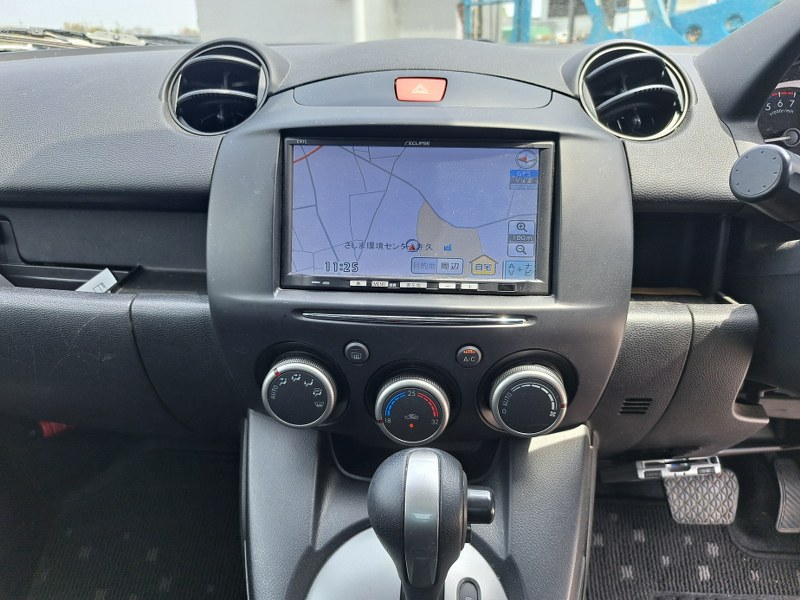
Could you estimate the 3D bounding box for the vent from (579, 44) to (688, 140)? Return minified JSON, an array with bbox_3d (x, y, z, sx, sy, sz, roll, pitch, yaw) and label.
[{"bbox_3d":[0.154,-0.135,0.372,0.073,0.073,0.030,-1,-17,-2],"label":"vent"}]

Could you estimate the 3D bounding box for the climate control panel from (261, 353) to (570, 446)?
[{"bbox_3d":[0.010,0.060,0.342,0.184,0.055,0.030,2,16,3],"label":"climate control panel"}]

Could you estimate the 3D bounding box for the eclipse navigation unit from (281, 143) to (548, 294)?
[{"bbox_3d":[0.011,-0.054,0.359,0.169,0.097,0.020,2,0,3],"label":"eclipse navigation unit"}]

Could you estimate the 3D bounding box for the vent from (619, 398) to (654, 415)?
[{"bbox_3d":[0.165,0.074,0.388,0.019,0.015,0.006,-1,36,-2],"label":"vent"}]

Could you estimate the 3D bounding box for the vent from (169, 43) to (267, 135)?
[{"bbox_3d":[-0.126,-0.145,0.392,0.073,0.073,0.030,4,-15,8],"label":"vent"}]

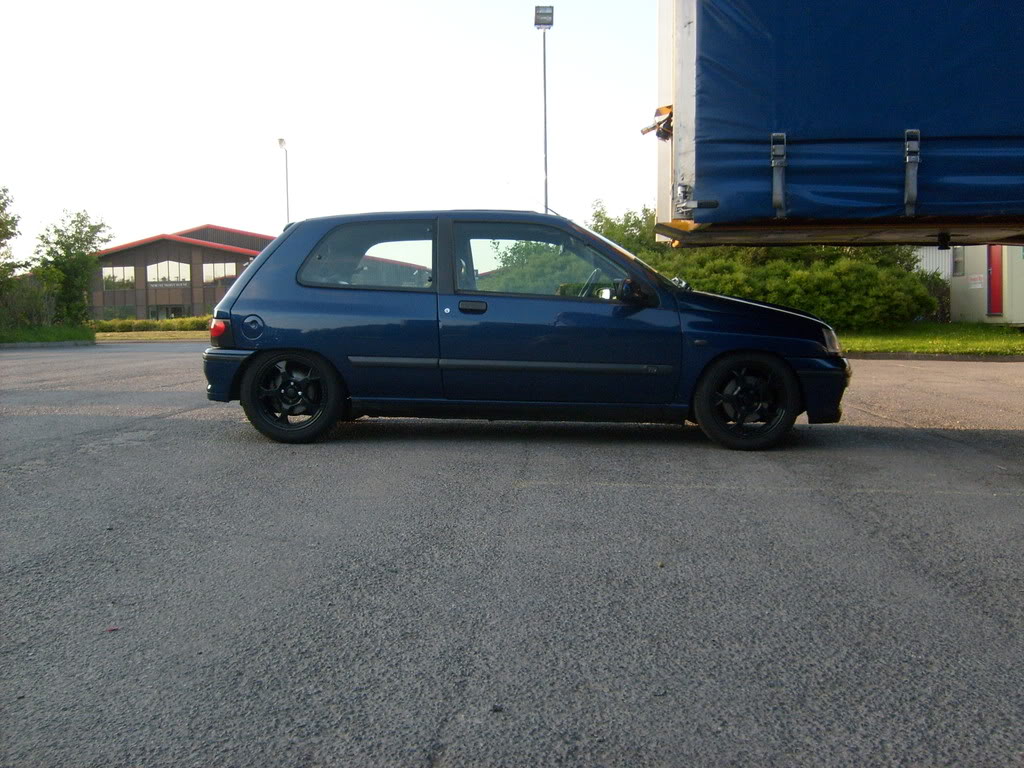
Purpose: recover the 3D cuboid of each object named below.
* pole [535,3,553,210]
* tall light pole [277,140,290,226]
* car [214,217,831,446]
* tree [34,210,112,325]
[{"bbox_3d":[1.036,-6.476,32.035,0.550,10.200,0.450,-1,3,0],"label":"pole"},{"bbox_3d":[-12.038,-7.866,55.066,0.500,10.200,0.480,-2,4,-17],"label":"tall light pole"},{"bbox_3d":[0.105,-0.372,6.370,3.710,1.355,1.660,1,3,0],"label":"car"},{"bbox_3d":[-12.901,-3.376,30.606,2.239,3.476,2.200,-2,4,-23],"label":"tree"}]

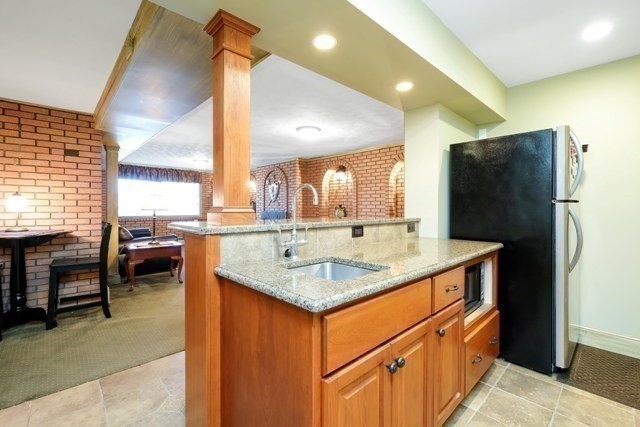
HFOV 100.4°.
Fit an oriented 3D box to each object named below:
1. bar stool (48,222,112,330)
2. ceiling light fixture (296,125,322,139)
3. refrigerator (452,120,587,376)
[{"bbox_3d":[-2.569,0.611,2.871,0.500,1.006,0.495,-1,1,-42],"label":"bar stool"},{"bbox_3d":[-0.161,-1.191,3.988,0.380,0.115,0.380,0,1,0],"label":"ceiling light fixture"},{"bbox_3d":[1.677,0.261,2.268,0.747,1.690,0.804,-1,1,-42],"label":"refrigerator"}]

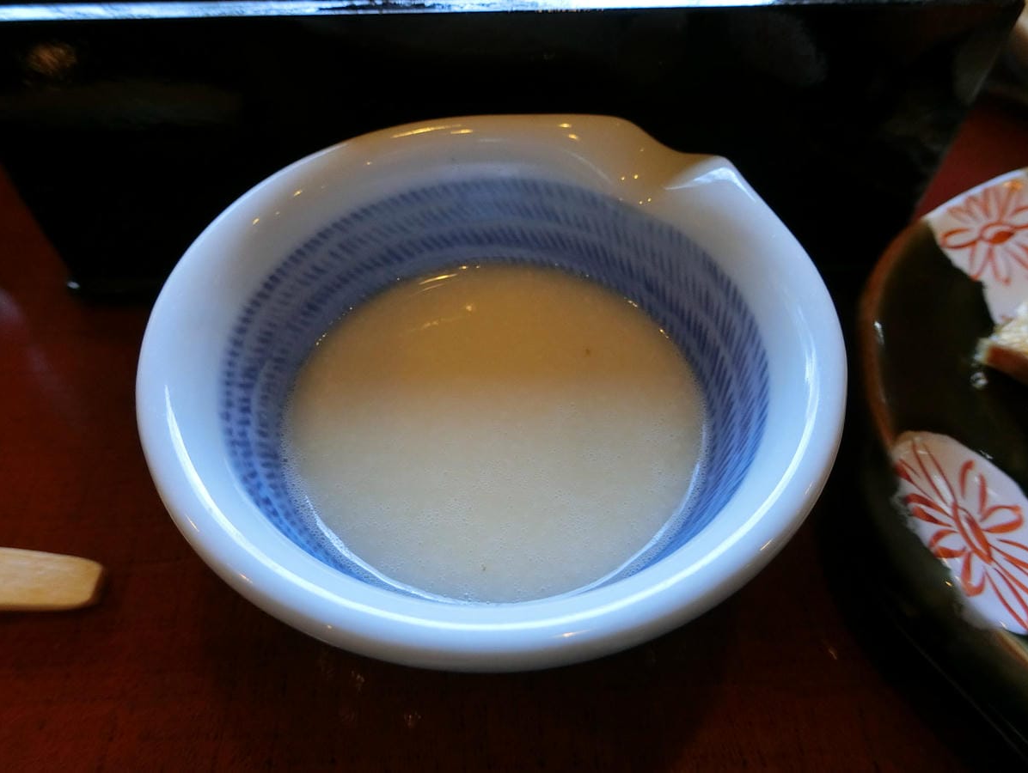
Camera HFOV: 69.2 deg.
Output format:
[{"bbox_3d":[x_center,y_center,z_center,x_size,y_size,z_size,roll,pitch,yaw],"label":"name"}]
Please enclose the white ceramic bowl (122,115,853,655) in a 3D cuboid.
[{"bbox_3d":[-0.002,0.002,0.163,0.128,0.061,0.134,0,52,-1],"label":"white ceramic bowl"}]

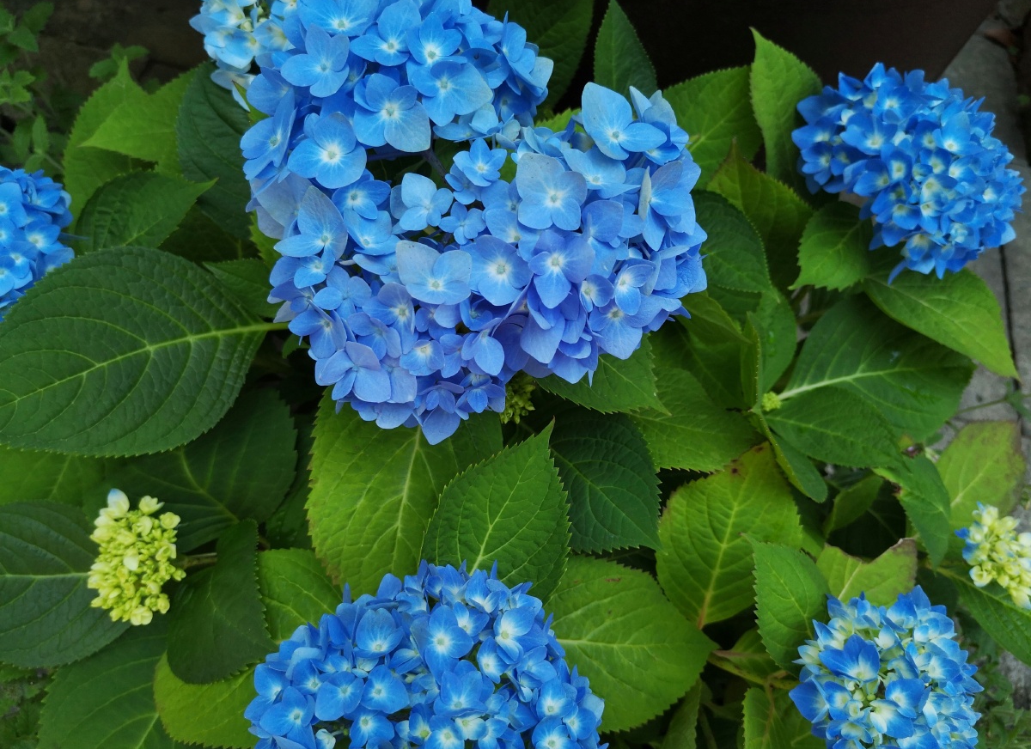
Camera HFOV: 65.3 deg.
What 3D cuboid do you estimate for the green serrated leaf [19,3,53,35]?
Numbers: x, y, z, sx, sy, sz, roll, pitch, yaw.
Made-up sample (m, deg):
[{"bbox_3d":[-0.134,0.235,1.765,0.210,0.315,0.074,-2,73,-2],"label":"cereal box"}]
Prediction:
[{"bbox_3d":[-0.578,-0.430,0.970,0.028,0.010,0.054,19,60,5],"label":"green serrated leaf"}]

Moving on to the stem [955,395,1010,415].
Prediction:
[{"bbox_3d":[0.500,0.033,0.860,0.065,0.004,0.004,-16,79,0],"label":"stem"}]

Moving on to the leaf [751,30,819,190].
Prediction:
[{"bbox_3d":[0.184,-0.182,0.551,0.051,0.035,0.143,2,66,-12],"label":"leaf"}]

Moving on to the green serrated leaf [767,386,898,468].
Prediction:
[{"bbox_3d":[0.236,0.039,0.600,0.104,0.022,0.070,21,53,9],"label":"green serrated leaf"}]

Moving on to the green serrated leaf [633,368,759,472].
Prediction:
[{"bbox_3d":[0.106,0.030,0.500,0.102,0.022,0.067,12,72,1],"label":"green serrated leaf"}]

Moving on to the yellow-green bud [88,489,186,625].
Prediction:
[{"bbox_3d":[-0.202,0.097,0.430,0.048,0.045,0.068,-5,77,17],"label":"yellow-green bud"}]

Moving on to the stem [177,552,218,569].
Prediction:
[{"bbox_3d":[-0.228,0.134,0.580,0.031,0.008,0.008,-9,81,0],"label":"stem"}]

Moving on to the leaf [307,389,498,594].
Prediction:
[{"bbox_3d":[-0.073,0.081,0.530,0.128,0.030,0.159,7,79,8],"label":"leaf"}]

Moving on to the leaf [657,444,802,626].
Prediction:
[{"bbox_3d":[0.155,0.117,0.580,0.102,0.028,0.145,22,69,12],"label":"leaf"}]

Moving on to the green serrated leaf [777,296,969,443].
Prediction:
[{"bbox_3d":[0.239,0.002,0.530,0.140,0.030,0.096,-8,74,-8],"label":"green serrated leaf"}]

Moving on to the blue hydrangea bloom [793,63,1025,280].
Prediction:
[{"bbox_3d":[0.242,-0.125,0.495,0.132,0.100,0.122,5,59,-10],"label":"blue hydrangea bloom"}]

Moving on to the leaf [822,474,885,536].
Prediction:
[{"bbox_3d":[0.237,0.091,0.560,0.064,0.020,0.030,-39,80,-16],"label":"leaf"}]

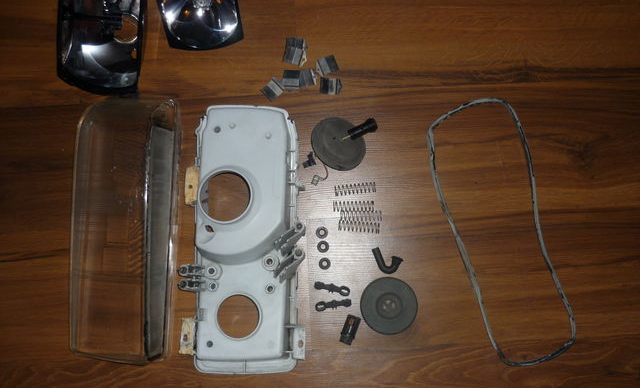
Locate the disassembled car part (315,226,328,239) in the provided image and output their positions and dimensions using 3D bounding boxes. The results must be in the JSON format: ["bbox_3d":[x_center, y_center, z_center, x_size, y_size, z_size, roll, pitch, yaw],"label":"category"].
[{"bbox_3d":[0.004,0.061,0.949,0.019,0.006,0.019,0,87,1],"label":"disassembled car part"}]

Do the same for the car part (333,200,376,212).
[{"bbox_3d":[0.051,0.019,0.919,0.062,0.016,0.016,-1,86,2],"label":"car part"}]

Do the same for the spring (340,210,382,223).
[{"bbox_3d":[0.062,0.033,0.918,0.062,0.016,0.016,1,86,2],"label":"spring"}]

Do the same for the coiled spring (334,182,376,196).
[{"bbox_3d":[0.055,-0.007,0.947,0.064,0.015,0.015,-5,87,1],"label":"coiled spring"}]

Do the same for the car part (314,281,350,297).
[{"bbox_3d":[0.020,0.146,0.942,0.057,0.010,0.016,9,87,2],"label":"car part"}]

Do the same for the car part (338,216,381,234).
[{"bbox_3d":[0.061,0.052,0.943,0.064,0.015,0.015,3,87,1],"label":"car part"}]

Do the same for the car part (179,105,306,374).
[{"bbox_3d":[-0.115,0.067,0.904,0.186,0.100,0.412,0,87,1],"label":"car part"}]

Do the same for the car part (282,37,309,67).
[{"bbox_3d":[-0.038,-0.224,0.961,0.034,0.014,0.044,5,87,1],"label":"car part"}]

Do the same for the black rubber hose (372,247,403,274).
[{"bbox_3d":[0.102,0.100,0.912,0.038,0.015,0.045,-21,86,0],"label":"black rubber hose"}]

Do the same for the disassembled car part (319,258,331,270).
[{"bbox_3d":[0.008,0.106,0.920,0.018,0.005,0.018,0,86,2],"label":"disassembled car part"}]

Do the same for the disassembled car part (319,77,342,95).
[{"bbox_3d":[0.018,-0.169,0.958,0.035,0.012,0.027,2,87,1],"label":"disassembled car part"}]

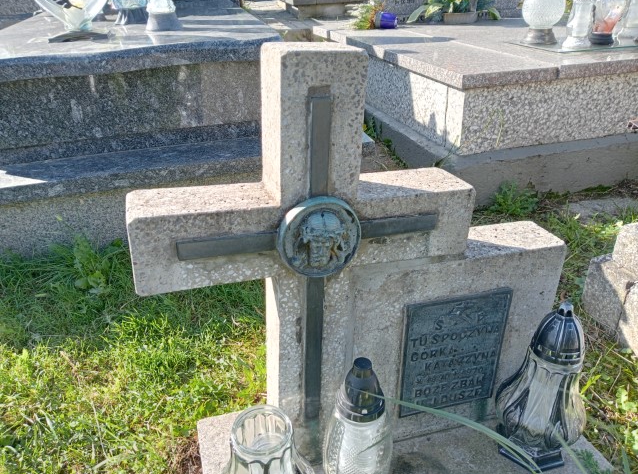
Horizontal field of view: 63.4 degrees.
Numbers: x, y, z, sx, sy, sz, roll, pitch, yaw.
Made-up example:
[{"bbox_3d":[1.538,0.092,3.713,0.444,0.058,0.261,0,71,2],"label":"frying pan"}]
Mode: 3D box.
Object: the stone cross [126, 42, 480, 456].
[{"bbox_3d":[-0.021,0.062,0.873,0.539,0.719,0.140,-6,25,-17],"label":"stone cross"}]

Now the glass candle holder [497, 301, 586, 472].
[{"bbox_3d":[0.420,0.261,0.942,0.150,0.320,0.148,-7,26,-16],"label":"glass candle holder"}]

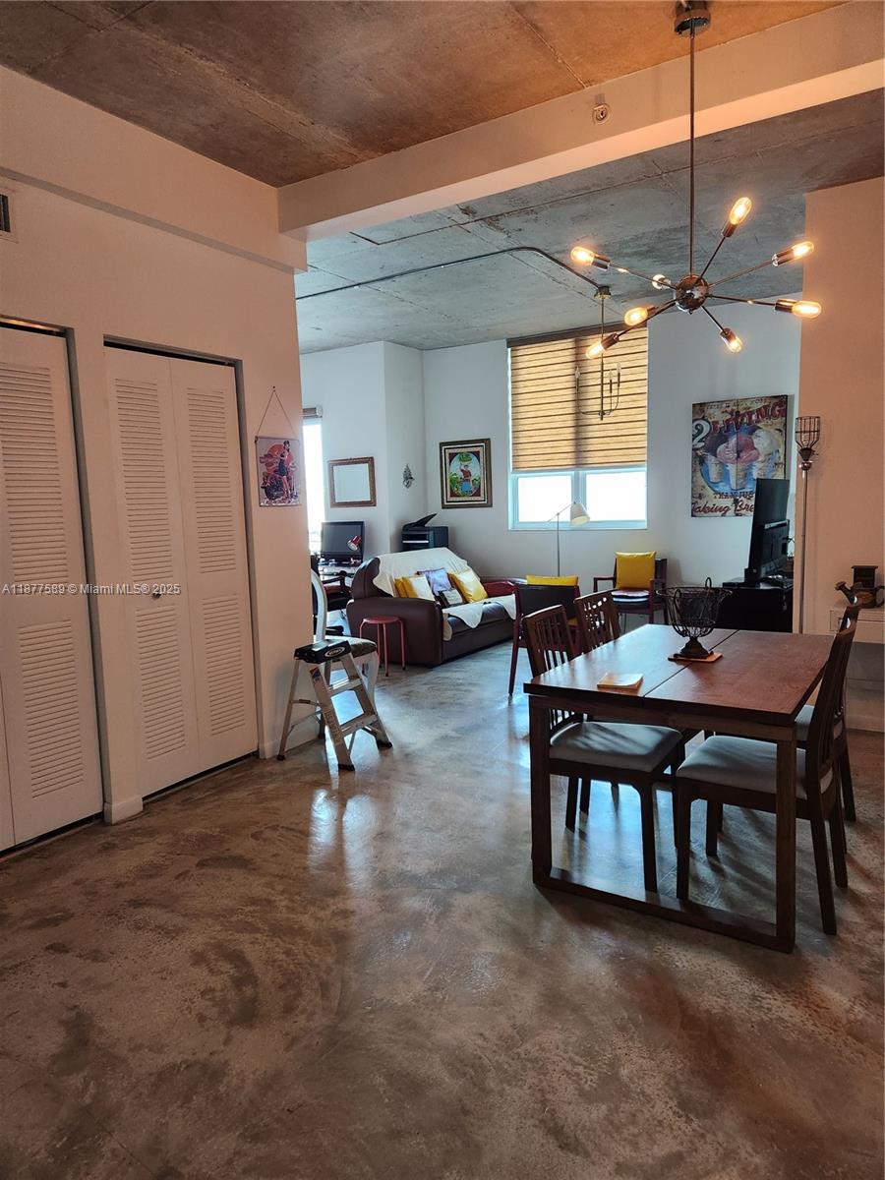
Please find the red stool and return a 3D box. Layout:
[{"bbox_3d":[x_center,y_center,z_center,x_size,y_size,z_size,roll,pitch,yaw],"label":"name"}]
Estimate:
[{"bbox_3d":[-0.495,0.451,6.542,0.330,0.460,0.330,-2,6,0],"label":"red stool"}]

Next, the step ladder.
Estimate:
[{"bbox_3d":[-0.596,0.614,4.388,0.490,0.610,0.440,1,7,25],"label":"step ladder"}]

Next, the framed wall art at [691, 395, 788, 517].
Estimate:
[{"bbox_3d":[2.789,-1.240,7.391,0.854,1.092,0.035,2,8,33],"label":"framed wall art"}]

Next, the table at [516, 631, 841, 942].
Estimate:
[{"bbox_3d":[1.046,0.636,3.163,0.870,0.740,1.400,2,8,32],"label":"table"}]

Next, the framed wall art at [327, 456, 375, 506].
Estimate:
[{"bbox_3d":[-1.028,-1.192,8.782,0.650,0.525,0.035,2,8,32],"label":"framed wall art"}]

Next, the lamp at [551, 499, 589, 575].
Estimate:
[{"bbox_3d":[1.222,-0.213,7.901,0.450,1.350,0.270,3,8,35],"label":"lamp"}]

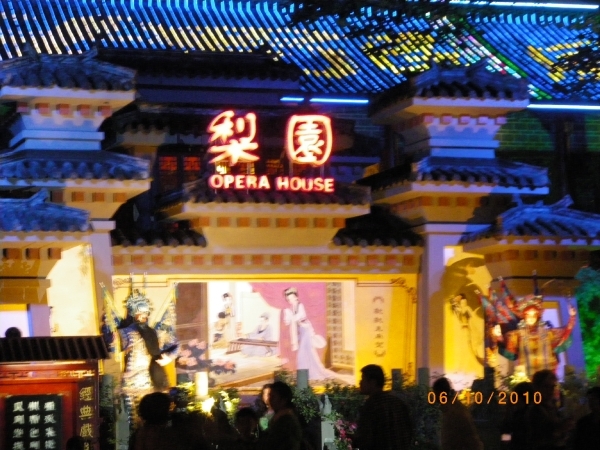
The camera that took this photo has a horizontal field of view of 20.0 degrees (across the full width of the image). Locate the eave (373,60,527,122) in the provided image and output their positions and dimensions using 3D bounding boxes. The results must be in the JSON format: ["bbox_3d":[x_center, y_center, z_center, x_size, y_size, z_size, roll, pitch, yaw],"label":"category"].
[{"bbox_3d":[2.156,-1.980,25.000,1.820,0.760,1.500,0,-5,-19],"label":"eave"}]

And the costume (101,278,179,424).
[{"bbox_3d":[-2.079,1.664,22.000,0.900,1.980,0.600,0,-5,-17],"label":"costume"}]

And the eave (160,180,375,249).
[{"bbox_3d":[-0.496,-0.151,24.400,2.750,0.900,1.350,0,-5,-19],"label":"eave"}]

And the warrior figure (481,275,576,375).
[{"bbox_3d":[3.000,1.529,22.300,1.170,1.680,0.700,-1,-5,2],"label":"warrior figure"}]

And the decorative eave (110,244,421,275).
[{"bbox_3d":[-0.508,0.494,24.300,4.500,0.420,0.800,0,-5,-19],"label":"decorative eave"}]

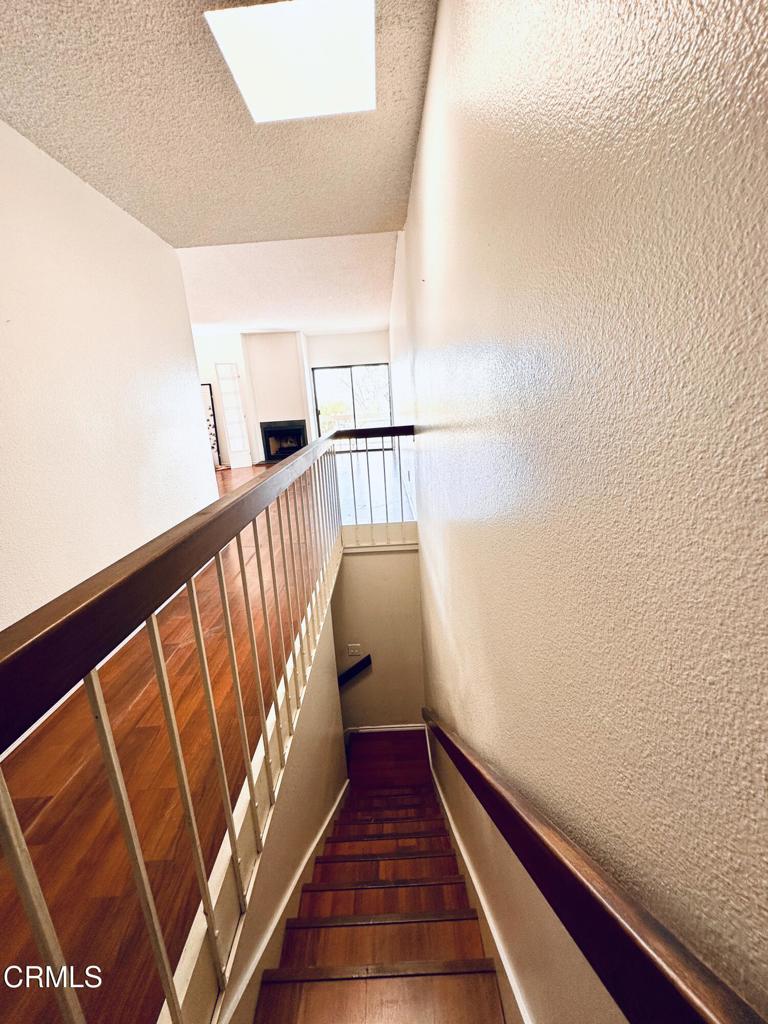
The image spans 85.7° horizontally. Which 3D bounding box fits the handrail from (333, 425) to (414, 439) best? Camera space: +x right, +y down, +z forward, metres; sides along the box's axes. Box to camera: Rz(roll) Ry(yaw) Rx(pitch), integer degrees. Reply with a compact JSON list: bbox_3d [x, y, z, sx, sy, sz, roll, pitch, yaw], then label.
[{"bbox_3d":[-0.079,-0.687,3.573,0.690,0.083,0.070,-3,15,1],"label":"handrail"}]

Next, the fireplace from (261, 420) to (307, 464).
[{"bbox_3d":[-2.216,-1.594,9.411,1.001,0.909,0.300,-3,15,1],"label":"fireplace"}]

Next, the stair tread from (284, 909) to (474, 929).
[{"bbox_3d":[-0.007,1.593,1.612,0.735,0.030,0.050,-3,15,1],"label":"stair tread"}]

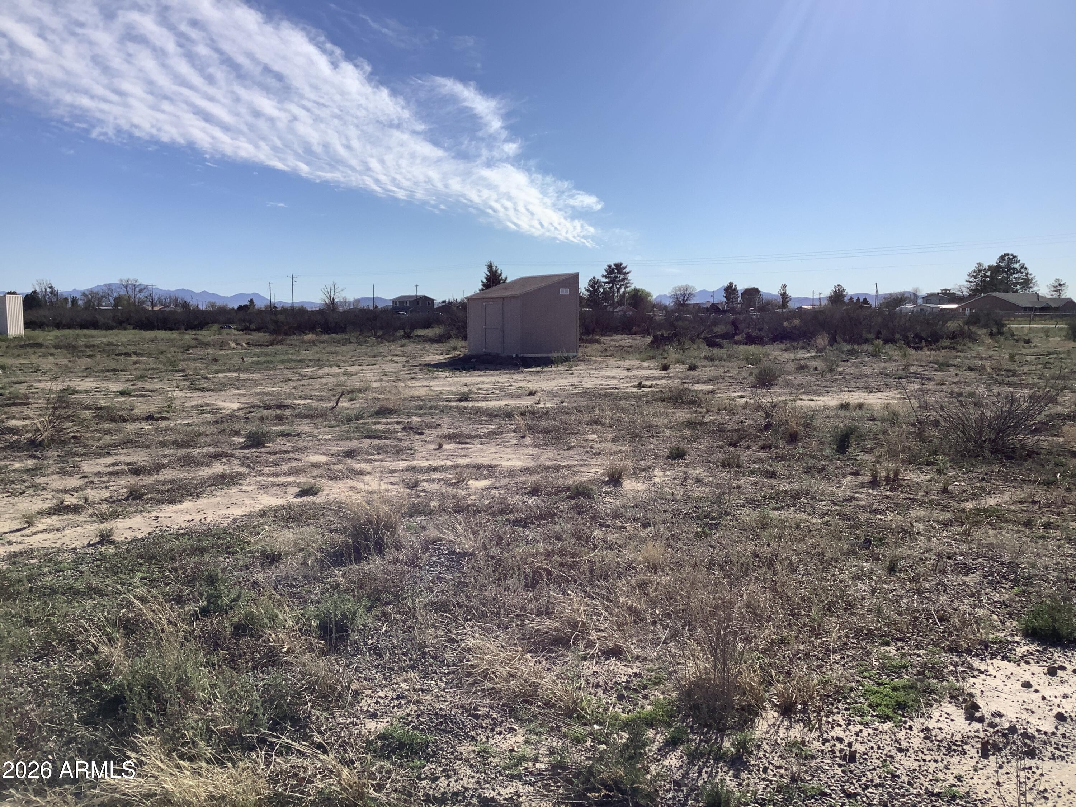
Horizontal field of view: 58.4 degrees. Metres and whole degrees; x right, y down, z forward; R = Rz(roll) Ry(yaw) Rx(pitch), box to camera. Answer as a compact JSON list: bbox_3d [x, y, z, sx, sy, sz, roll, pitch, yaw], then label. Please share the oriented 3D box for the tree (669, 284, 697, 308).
[{"bbox_3d":[37.689,-26.995,250.772,7.669,8.420,7.286,1,6,8],"label":"tree"}]

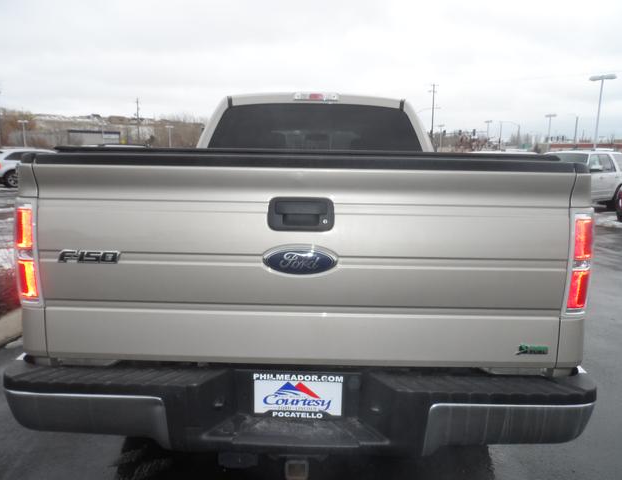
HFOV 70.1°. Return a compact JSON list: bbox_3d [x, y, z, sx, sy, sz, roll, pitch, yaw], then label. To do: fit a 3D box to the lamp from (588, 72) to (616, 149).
[{"bbox_3d":[18.350,-6.655,28.582,0.420,7.600,1.550,-8,12,-43],"label":"lamp"}]

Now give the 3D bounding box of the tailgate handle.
[{"bbox_3d":[-0.032,-0.087,1.455,0.222,0.112,0.045,1,9,1],"label":"tailgate handle"}]

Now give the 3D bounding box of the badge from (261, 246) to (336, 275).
[{"bbox_3d":[-0.033,0.068,1.475,0.246,0.107,0.020,1,9,1],"label":"badge"}]

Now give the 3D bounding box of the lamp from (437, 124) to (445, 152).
[{"bbox_3d":[19.440,-13.071,66.951,1.200,8.300,0.400,6,10,29],"label":"lamp"}]

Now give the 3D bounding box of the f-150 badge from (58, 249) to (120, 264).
[{"bbox_3d":[-0.744,0.055,1.485,0.205,0.047,0.012,1,9,1],"label":"f-150 badge"}]

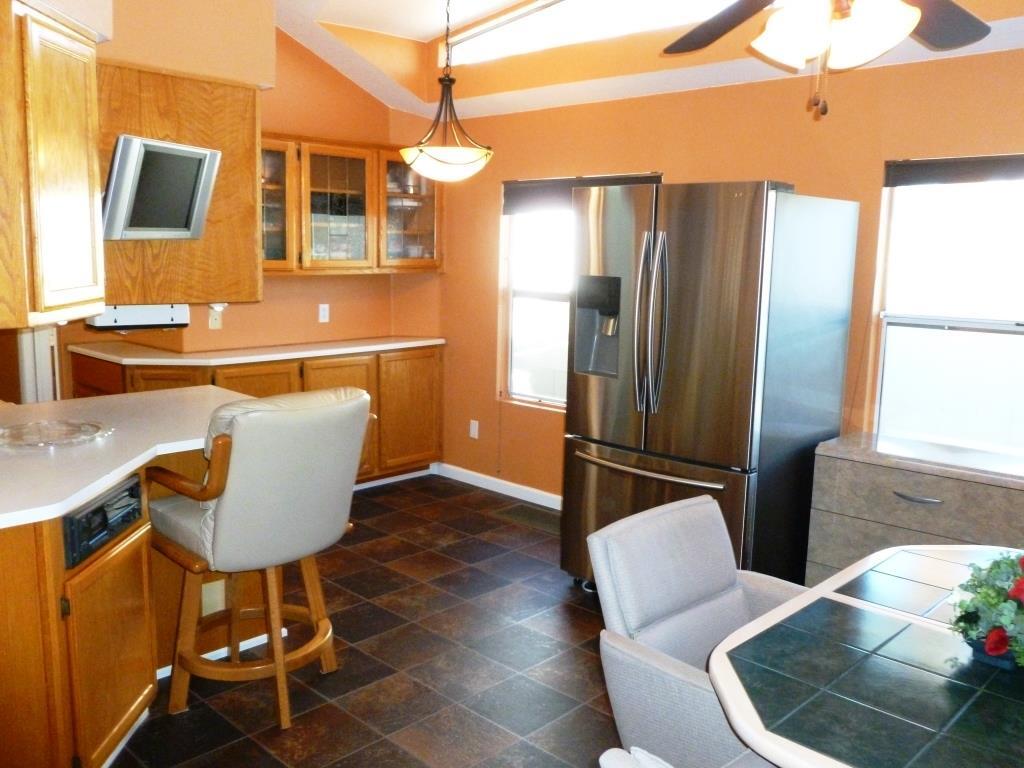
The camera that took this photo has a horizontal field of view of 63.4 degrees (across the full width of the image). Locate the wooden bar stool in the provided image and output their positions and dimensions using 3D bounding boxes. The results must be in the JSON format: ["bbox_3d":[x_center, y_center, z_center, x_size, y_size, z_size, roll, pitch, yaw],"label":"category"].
[{"bbox_3d":[-0.849,0.544,2.778,0.636,1.056,0.558,9,12,40],"label":"wooden bar stool"}]

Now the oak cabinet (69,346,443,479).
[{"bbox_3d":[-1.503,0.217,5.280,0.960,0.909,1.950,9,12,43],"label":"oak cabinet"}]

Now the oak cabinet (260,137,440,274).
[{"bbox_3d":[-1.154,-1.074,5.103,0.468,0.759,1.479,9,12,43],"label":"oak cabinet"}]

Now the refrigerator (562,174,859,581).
[{"bbox_3d":[0.833,0.070,3.668,0.912,1.788,0.855,9,12,41],"label":"refrigerator"}]

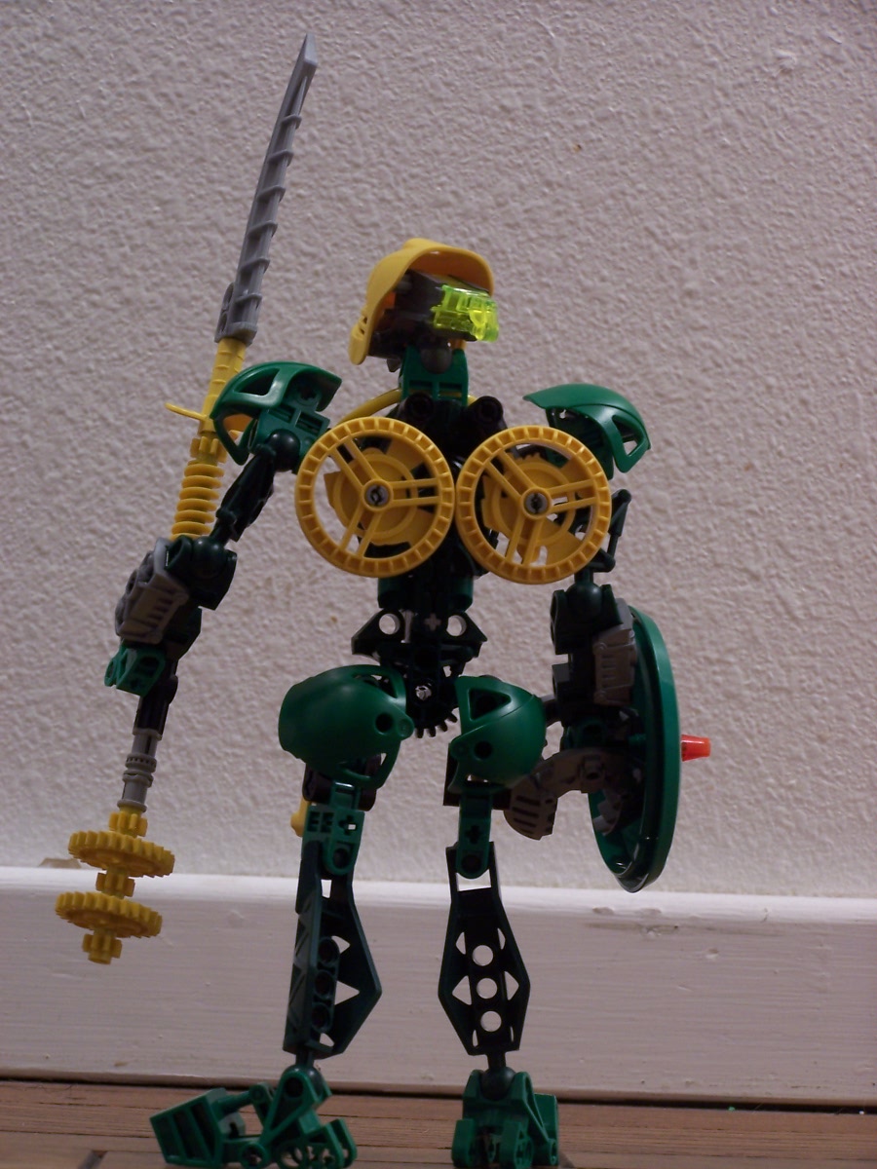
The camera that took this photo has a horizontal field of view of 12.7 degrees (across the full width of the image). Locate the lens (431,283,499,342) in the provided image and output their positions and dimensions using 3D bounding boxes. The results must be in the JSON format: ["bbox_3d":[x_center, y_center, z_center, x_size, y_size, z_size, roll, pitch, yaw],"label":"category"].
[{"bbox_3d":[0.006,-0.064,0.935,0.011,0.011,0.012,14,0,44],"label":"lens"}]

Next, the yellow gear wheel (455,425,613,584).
[{"bbox_3d":[0.022,-0.019,0.922,0.037,0.037,0.007,2,-5,-10],"label":"yellow gear wheel"}]

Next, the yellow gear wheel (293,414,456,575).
[{"bbox_3d":[-0.015,-0.020,0.920,0.037,0.037,0.007,2,-4,-9],"label":"yellow gear wheel"}]

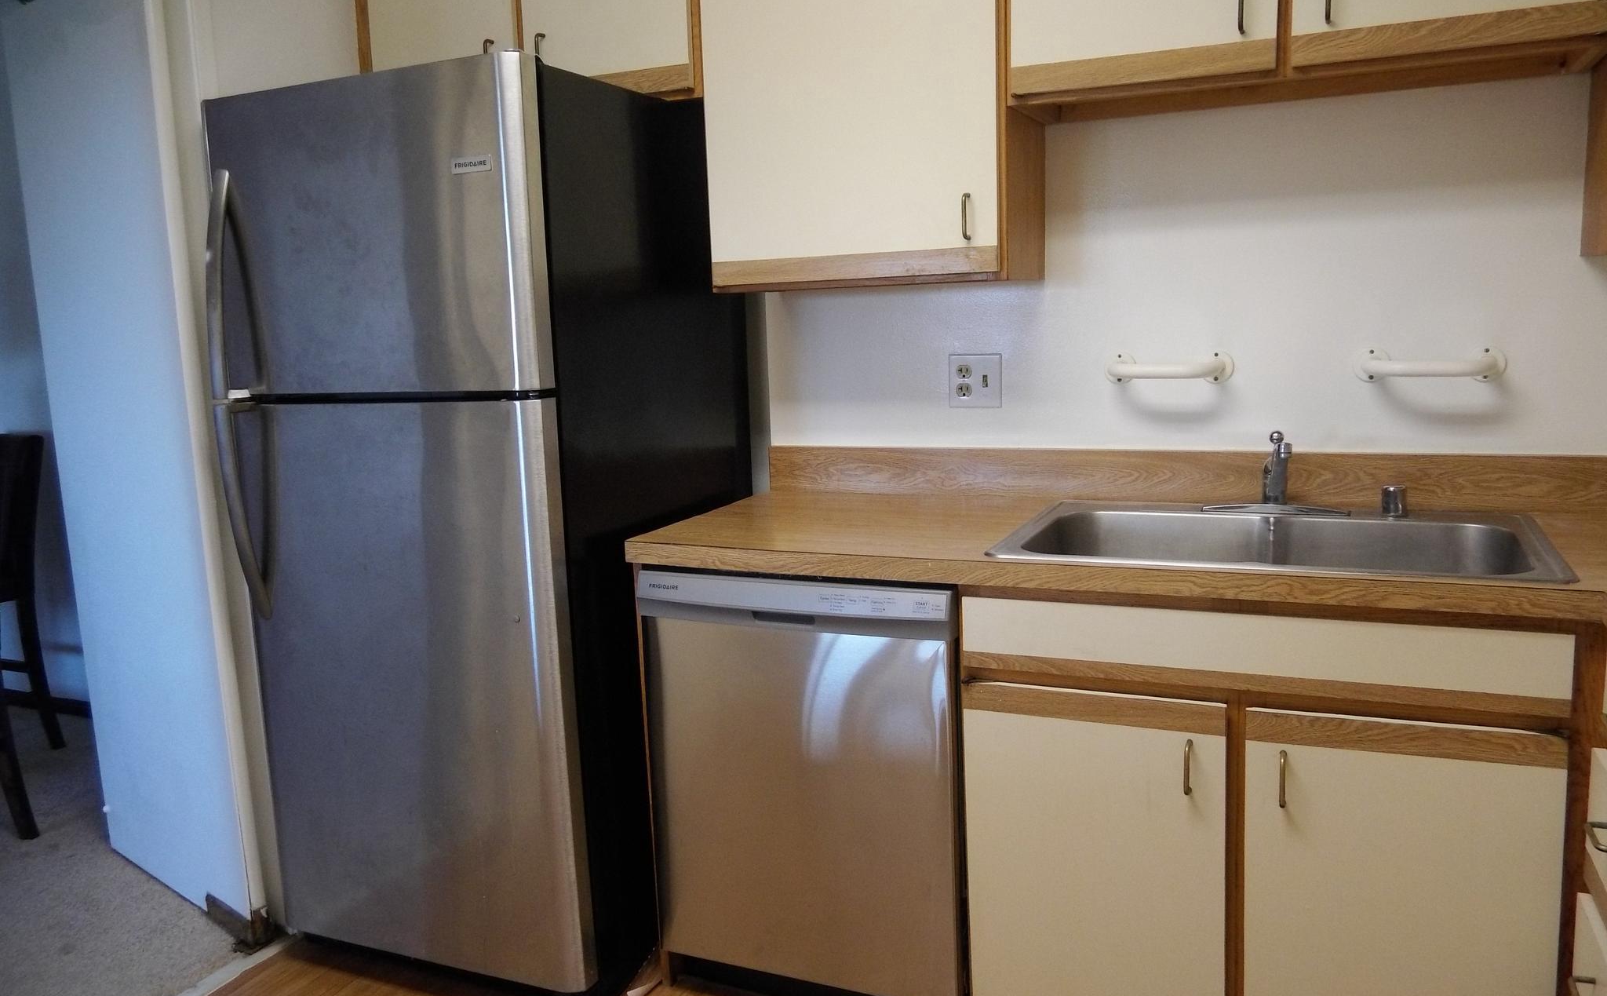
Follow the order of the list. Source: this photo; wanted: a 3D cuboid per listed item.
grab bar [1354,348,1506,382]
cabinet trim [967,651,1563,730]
[{"bbox_3d":[1.114,-0.234,2.062,0.244,0.062,0.075,2,10,25],"label":"grab bar"},{"bbox_3d":[0.654,0.282,1.749,0.851,0.042,0.022,2,10,25],"label":"cabinet trim"}]

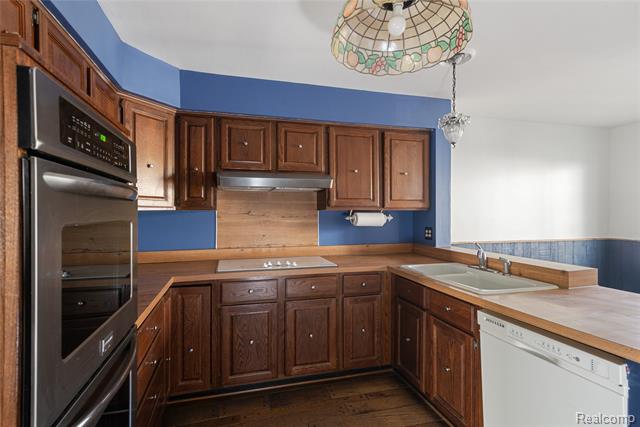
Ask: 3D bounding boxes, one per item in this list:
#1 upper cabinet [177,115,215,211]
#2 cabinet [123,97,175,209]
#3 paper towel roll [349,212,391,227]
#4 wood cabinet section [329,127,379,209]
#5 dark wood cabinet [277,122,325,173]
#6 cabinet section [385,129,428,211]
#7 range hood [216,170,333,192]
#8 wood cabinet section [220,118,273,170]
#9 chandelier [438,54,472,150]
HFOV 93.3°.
[{"bbox_3d":[-0.976,-0.389,2.445,0.283,0.733,0.310,0,0,-15],"label":"upper cabinet"},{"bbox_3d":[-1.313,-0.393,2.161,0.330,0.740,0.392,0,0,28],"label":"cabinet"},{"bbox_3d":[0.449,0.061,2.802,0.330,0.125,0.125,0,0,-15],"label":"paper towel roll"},{"bbox_3d":[0.273,-0.407,2.868,0.511,0.755,0.330,0,0,-16],"label":"wood cabinet section"},{"bbox_3d":[-0.205,-0.557,2.751,0.435,0.440,0.342,0,0,-15],"label":"dark wood cabinet"},{"bbox_3d":[0.779,-0.408,3.012,0.488,0.755,0.330,0,0,-16],"label":"cabinet section"},{"bbox_3d":[-0.406,-0.269,2.636,0.910,0.135,0.459,0,0,-15],"label":"range hood"},{"bbox_3d":[-0.617,-0.544,2.543,0.423,0.431,0.310,0,0,-15],"label":"wood cabinet section"},{"bbox_3d":[0.959,-0.790,2.150,0.236,0.650,0.236,0,0,-15],"label":"chandelier"}]

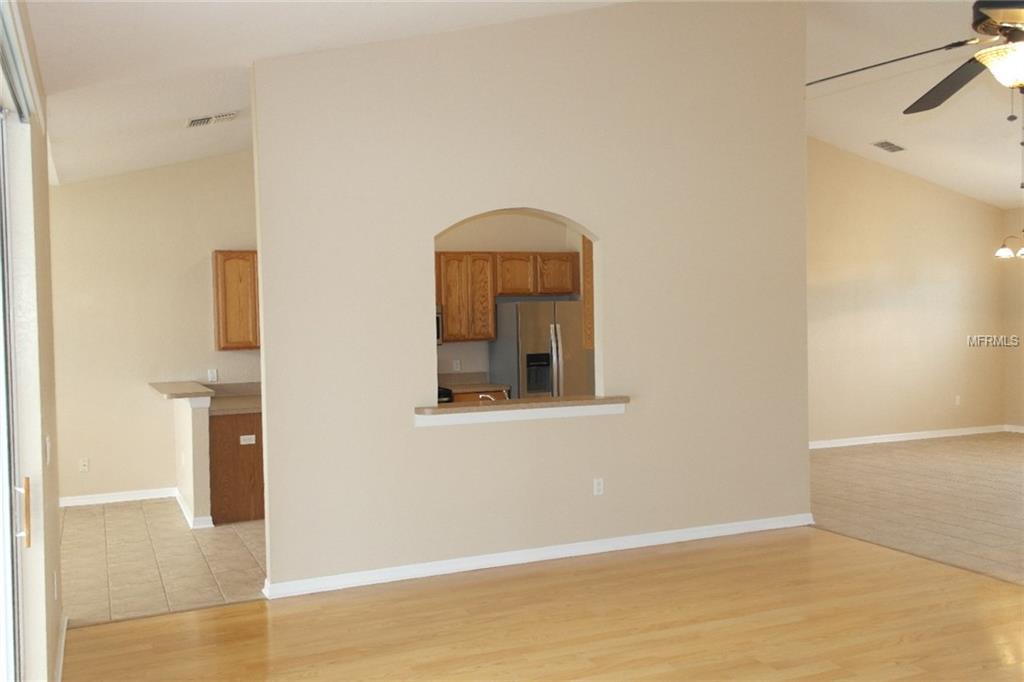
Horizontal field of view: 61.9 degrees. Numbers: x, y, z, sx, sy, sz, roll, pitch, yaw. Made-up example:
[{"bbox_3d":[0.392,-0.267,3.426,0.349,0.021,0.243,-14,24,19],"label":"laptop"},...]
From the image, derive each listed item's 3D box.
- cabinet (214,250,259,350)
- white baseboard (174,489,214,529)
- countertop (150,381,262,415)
[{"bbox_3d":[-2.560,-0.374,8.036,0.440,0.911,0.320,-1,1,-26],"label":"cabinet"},{"bbox_3d":[-2.740,1.421,7.365,0.174,0.087,1.410,-1,1,-26],"label":"white baseboard"},{"bbox_3d":[-2.555,0.487,7.389,0.981,0.189,1.507,-1,1,-26],"label":"countertop"}]

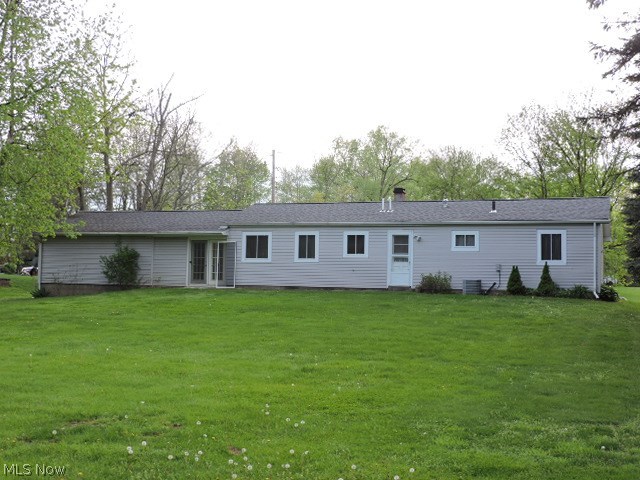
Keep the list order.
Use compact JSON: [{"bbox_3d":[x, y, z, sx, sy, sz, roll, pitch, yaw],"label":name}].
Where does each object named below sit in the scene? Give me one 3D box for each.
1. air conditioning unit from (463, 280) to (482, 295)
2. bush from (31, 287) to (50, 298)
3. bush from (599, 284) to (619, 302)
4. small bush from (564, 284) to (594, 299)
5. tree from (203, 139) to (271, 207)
[{"bbox_3d":[5.582,1.746,29.100,0.620,0.500,0.620,0,-3,19],"label":"air conditioning unit"},{"bbox_3d":[-12.657,2.386,36.000,0.750,0.500,0.700,0,-3,19],"label":"bush"},{"bbox_3d":[10.125,1.878,27.900,0.680,0.600,0.680,0,-3,19],"label":"bush"},{"bbox_3d":[9.140,1.824,28.000,1.000,0.480,0.800,0,-3,19],"label":"small bush"},{"bbox_3d":[-6.606,-1.885,61.696,5.700,12.000,5.700,0,-3,19],"label":"tree"}]

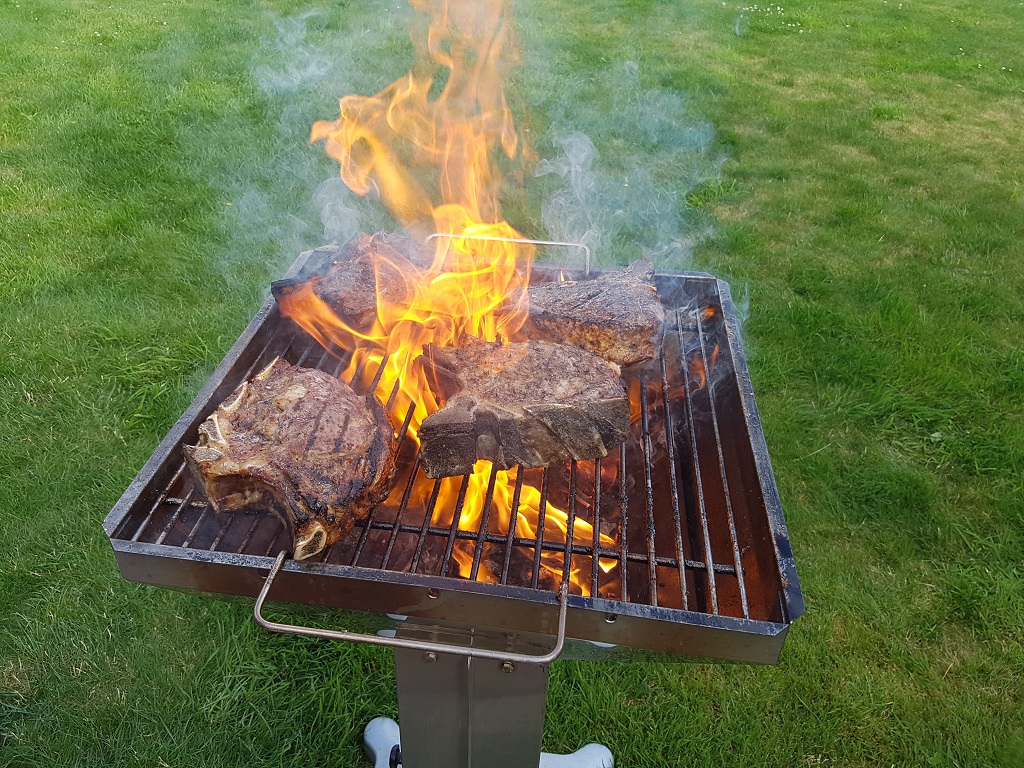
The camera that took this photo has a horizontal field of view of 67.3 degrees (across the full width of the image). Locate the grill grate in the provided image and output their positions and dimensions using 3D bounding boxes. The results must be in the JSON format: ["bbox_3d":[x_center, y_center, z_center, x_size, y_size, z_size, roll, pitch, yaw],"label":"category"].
[{"bbox_3d":[-0.026,0.016,0.746,0.500,0.065,0.510,5,36,6],"label":"grill grate"}]

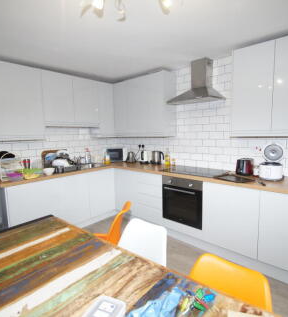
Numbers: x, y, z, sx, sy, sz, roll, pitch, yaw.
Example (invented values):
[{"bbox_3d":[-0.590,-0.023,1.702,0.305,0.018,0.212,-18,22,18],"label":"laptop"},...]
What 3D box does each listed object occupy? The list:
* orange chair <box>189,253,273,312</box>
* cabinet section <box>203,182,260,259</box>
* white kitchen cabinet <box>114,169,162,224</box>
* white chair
[{"bbox_3d":[0.294,0.946,0.870,0.460,0.820,0.530,4,9,39],"label":"orange chair"},{"bbox_3d":[1.118,0.633,2.396,0.592,0.721,0.571,5,9,41],"label":"cabinet section"},{"bbox_3d":[0.071,0.551,3.355,1.039,0.760,0.585,5,9,42],"label":"white kitchen cabinet"},{"bbox_3d":[-0.117,0.899,1.346,0.460,0.820,0.530,4,9,39],"label":"white chair"}]

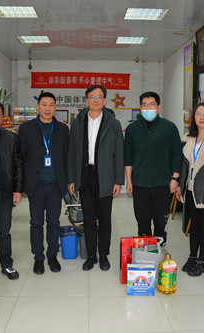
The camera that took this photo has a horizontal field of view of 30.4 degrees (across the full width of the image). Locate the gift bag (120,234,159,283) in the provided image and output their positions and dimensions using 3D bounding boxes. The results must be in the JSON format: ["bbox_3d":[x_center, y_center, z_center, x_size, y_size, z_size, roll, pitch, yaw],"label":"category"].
[{"bbox_3d":[0.336,0.856,3.481,0.335,0.440,0.110,-1,7,-8],"label":"gift bag"}]

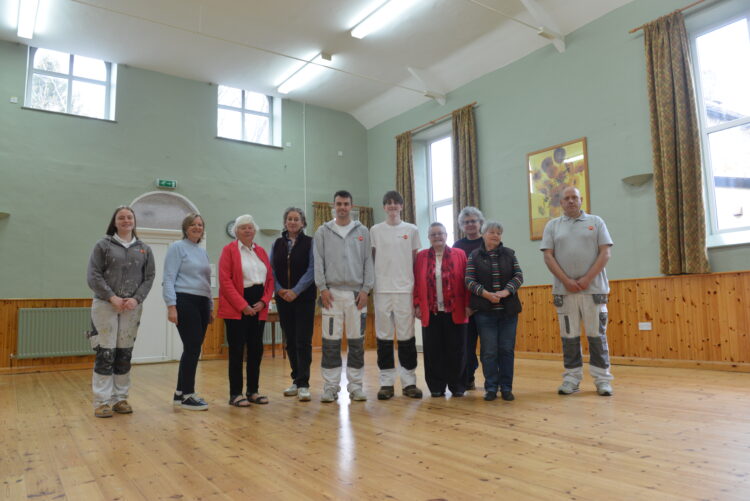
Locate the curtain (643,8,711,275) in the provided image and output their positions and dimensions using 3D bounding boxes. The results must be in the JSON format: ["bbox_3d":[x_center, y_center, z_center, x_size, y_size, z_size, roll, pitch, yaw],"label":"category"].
[{"bbox_3d":[3.392,-1.228,6.179,0.170,3.001,0.513,4,-8,-37],"label":"curtain"}]

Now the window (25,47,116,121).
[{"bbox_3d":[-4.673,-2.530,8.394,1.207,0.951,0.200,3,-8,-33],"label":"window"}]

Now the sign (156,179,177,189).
[{"bbox_3d":[-3.414,-1.092,8.887,0.309,0.133,0.070,3,-8,-33],"label":"sign"}]

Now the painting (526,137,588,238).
[{"bbox_3d":[2.510,-0.818,7.446,0.045,1.265,0.973,4,-8,-37],"label":"painting"}]

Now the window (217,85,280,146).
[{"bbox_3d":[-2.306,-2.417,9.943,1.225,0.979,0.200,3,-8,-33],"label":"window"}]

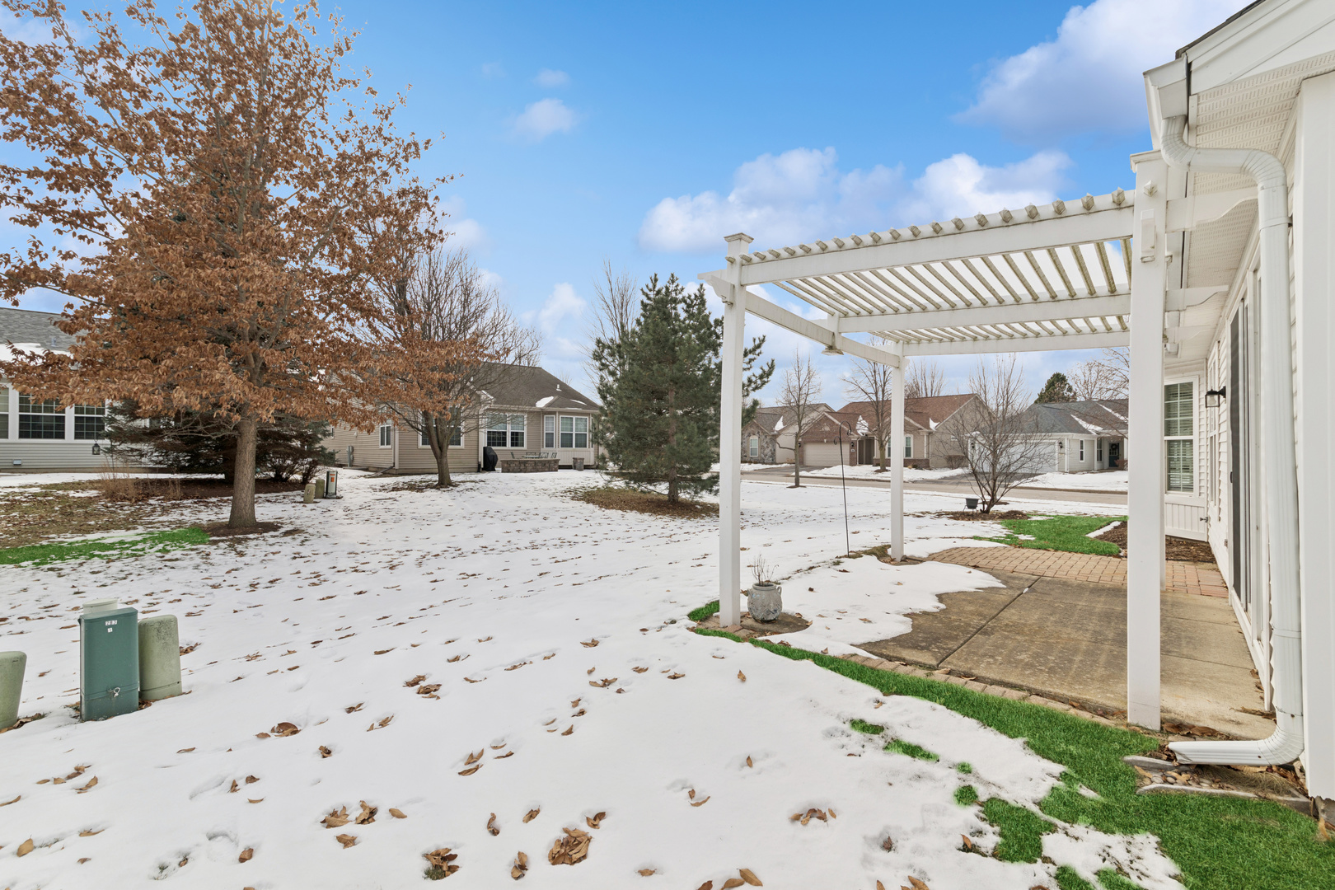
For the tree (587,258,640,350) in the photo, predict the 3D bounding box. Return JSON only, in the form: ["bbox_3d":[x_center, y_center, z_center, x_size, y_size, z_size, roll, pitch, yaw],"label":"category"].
[{"bbox_3d":[-1.920,-2.996,22.500,4.000,8.800,4.000,0,-1,0],"label":"tree"}]

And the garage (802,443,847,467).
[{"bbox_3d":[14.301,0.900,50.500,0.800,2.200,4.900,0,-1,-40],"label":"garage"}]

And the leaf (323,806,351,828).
[{"bbox_3d":[-1.150,1.294,1.935,0.100,0.040,0.075,0,-1,0],"label":"leaf"}]

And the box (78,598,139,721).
[{"bbox_3d":[-3.077,1.215,3.070,0.210,0.570,0.170,0,-1,-41],"label":"box"}]

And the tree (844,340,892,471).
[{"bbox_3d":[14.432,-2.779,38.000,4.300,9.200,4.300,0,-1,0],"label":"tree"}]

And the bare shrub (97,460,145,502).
[{"bbox_3d":[-12.122,0.807,12.300,1.050,0.930,0.950,0,-1,0],"label":"bare shrub"}]

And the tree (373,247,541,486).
[{"bbox_3d":[-7.366,-2.733,19.300,5.800,8.300,5.600,0,-1,0],"label":"tree"}]

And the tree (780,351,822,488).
[{"bbox_3d":[5.473,-1.048,22.800,1.700,5.700,1.700,0,-1,0],"label":"tree"}]

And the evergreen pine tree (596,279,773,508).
[{"bbox_3d":[0.289,-1.357,13.400,4.300,5.500,4.200,0,-1,0],"label":"evergreen pine tree"}]

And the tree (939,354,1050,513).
[{"bbox_3d":[7.150,-0.240,12.200,2.250,3.550,2.200,0,-1,0],"label":"tree"}]

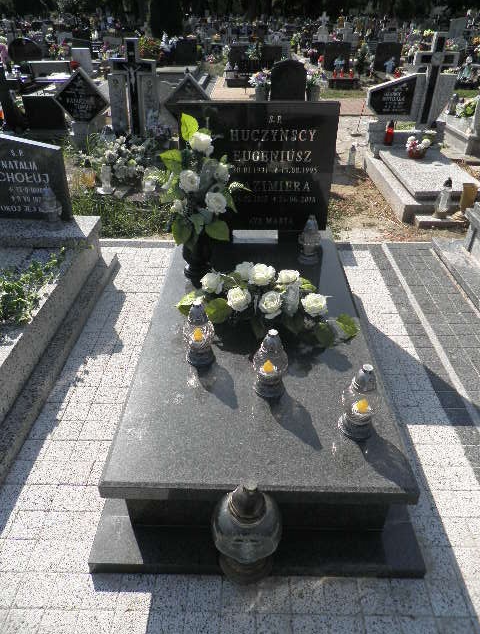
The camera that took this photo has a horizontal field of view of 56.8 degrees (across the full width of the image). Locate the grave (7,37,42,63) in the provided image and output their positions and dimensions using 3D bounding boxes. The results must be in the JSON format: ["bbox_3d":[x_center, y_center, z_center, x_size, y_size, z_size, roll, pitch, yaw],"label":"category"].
[{"bbox_3d":[-4.655,-5.793,9.665,0.745,0.504,0.080,1,35,1],"label":"grave"}]

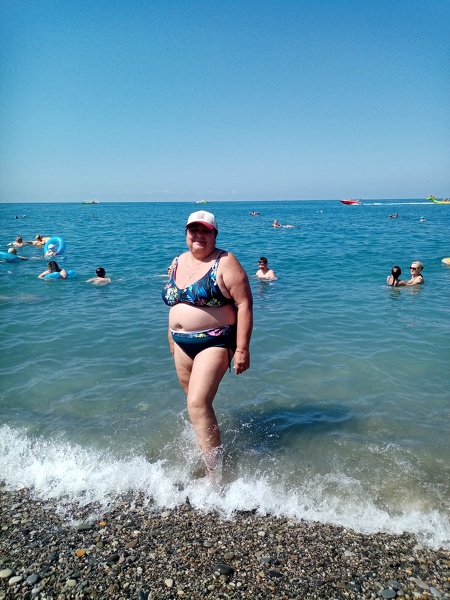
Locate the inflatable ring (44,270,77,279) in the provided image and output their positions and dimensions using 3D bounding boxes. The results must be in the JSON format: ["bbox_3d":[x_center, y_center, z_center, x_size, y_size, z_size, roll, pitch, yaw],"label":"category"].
[{"bbox_3d":[-3.498,-0.530,9.600,0.720,0.200,0.720,-5,13,-20],"label":"inflatable ring"}]

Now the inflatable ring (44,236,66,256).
[{"bbox_3d":[-5.045,-1.561,13.400,0.680,0.680,0.180,-5,5,-20],"label":"inflatable ring"}]

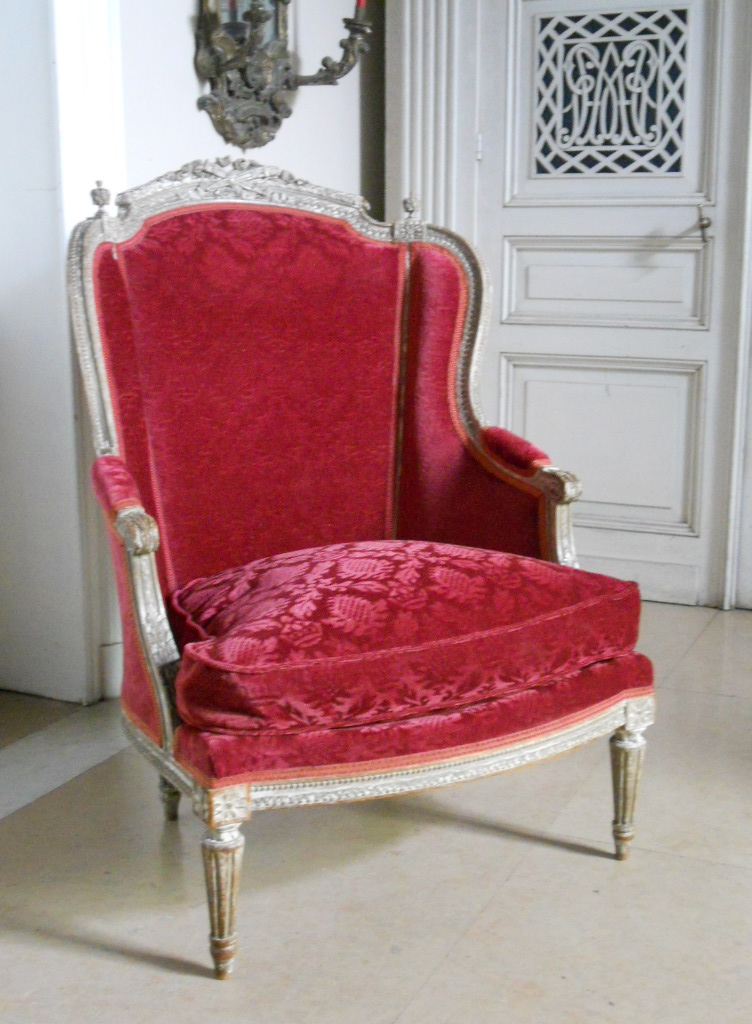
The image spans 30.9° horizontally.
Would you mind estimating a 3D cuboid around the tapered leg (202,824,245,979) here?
[{"bbox_3d":[-0.206,0.516,1.821,0.057,0.228,0.057,0,11,0],"label":"tapered leg"}]

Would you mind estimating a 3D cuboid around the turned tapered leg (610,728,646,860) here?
[{"bbox_3d":[0.395,0.447,2.171,0.057,0.228,0.057,0,11,0],"label":"turned tapered leg"}]

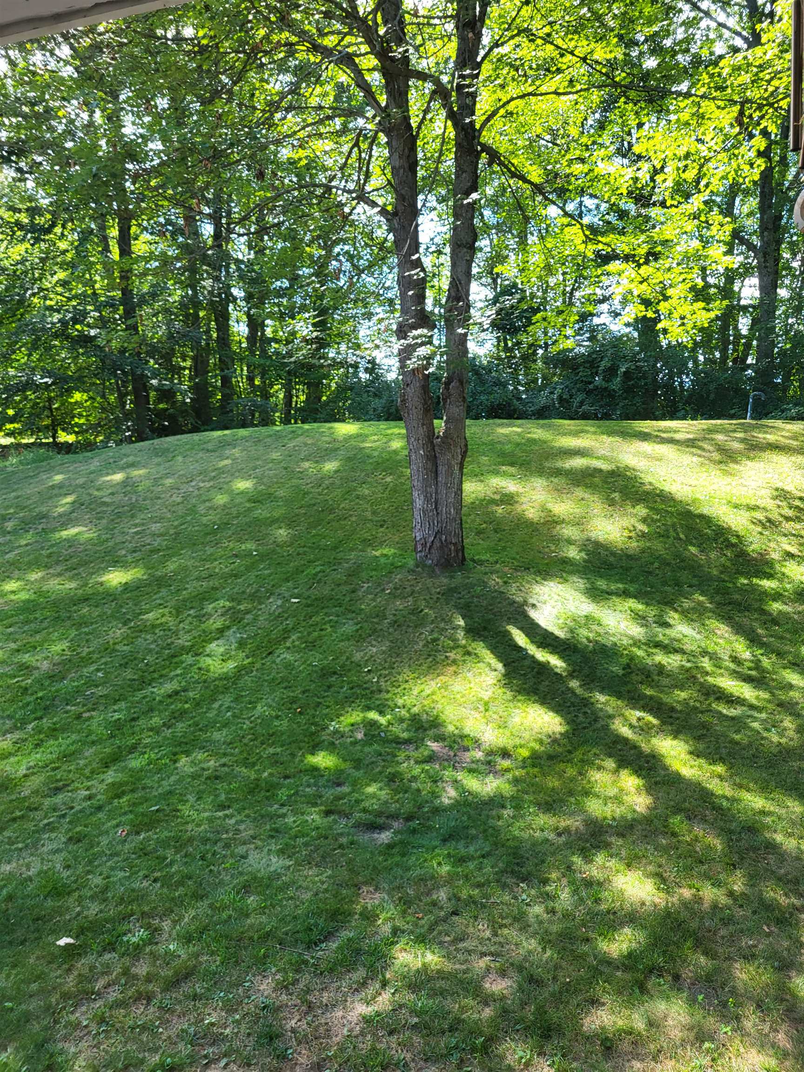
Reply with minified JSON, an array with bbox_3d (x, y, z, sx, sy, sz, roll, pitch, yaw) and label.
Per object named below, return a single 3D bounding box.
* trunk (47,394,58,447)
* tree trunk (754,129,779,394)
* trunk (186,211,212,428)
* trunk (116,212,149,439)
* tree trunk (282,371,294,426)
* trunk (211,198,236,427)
[{"bbox_3d":[-8.490,-2.803,19.553,0.180,1.260,0.180,-4,8,-23],"label":"trunk"},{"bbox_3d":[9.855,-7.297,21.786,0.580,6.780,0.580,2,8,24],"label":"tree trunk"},{"bbox_3d":[-5.214,-5.480,20.659,0.390,5.340,0.390,-3,8,-13],"label":"trunk"},{"bbox_3d":[-6.145,-4.733,18.435,0.430,5.100,0.430,-4,8,-18],"label":"trunk"},{"bbox_3d":[-3.256,-3.918,22.941,0.260,1.490,0.260,-2,8,-8],"label":"tree trunk"},{"bbox_3d":[-4.600,-5.671,20.753,0.390,5.690,0.390,-3,8,-12],"label":"trunk"}]

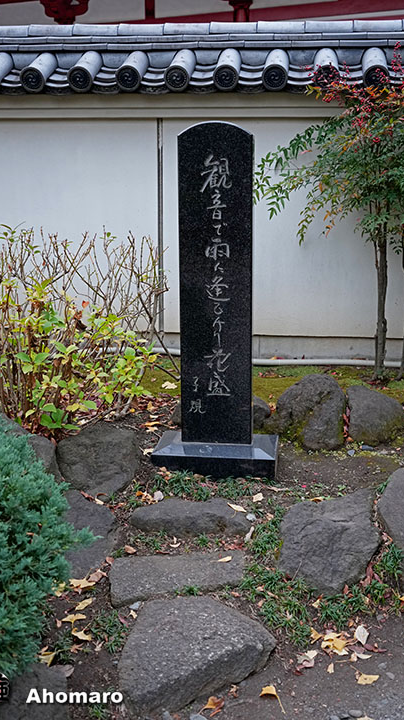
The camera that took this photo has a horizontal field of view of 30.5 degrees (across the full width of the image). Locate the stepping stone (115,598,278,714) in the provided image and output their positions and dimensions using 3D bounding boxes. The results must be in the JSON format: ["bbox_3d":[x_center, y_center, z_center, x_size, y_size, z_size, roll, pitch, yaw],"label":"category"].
[{"bbox_3d":[-0.067,0.940,2.433,0.475,0.130,0.450,-5,13,-21],"label":"stepping stone"}]

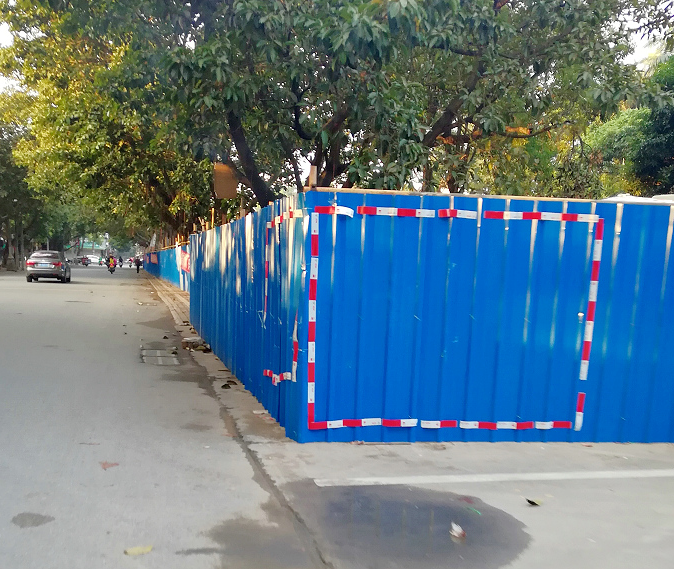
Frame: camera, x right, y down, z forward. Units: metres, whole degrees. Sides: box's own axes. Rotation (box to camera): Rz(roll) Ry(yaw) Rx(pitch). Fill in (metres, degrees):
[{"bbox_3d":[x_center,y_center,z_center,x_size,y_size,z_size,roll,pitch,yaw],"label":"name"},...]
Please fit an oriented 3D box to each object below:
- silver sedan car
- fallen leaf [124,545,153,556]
[{"bbox_3d":[-14.621,-0.938,30.260,1.820,1.470,4.700,1,3,-19],"label":"silver sedan car"},{"bbox_3d":[-0.878,1.170,2.620,0.125,0.018,0.055,0,4,-34],"label":"fallen leaf"}]

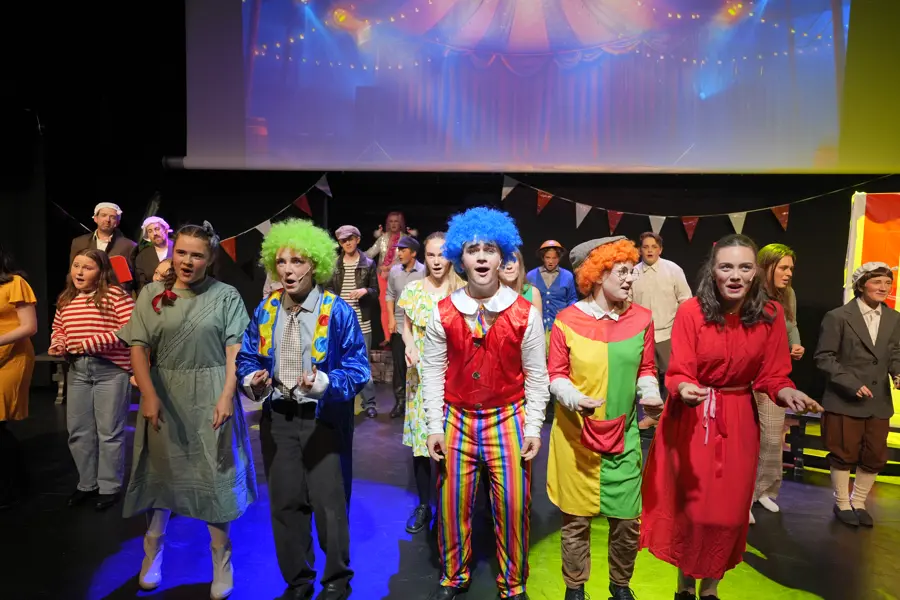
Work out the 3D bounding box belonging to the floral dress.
[{"bbox_3d":[-0.093,0.355,3.200,0.420,0.960,0.290,2,6,14],"label":"floral dress"}]

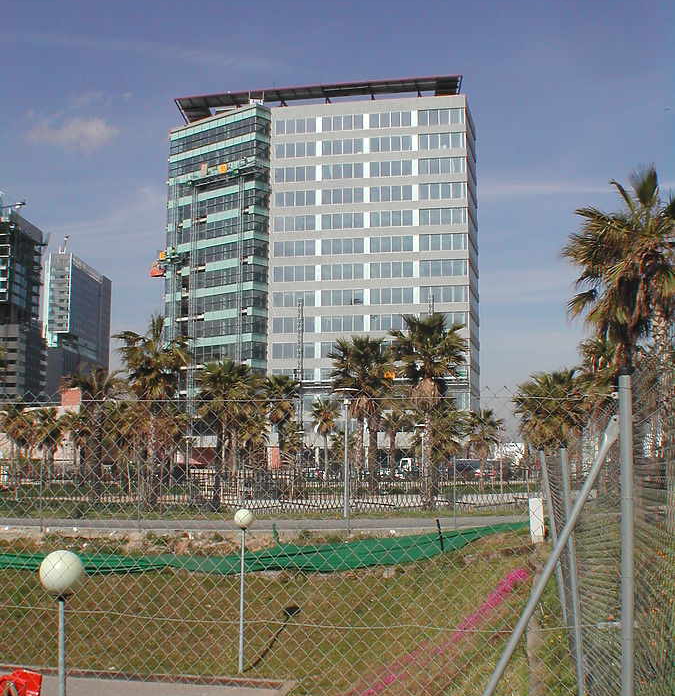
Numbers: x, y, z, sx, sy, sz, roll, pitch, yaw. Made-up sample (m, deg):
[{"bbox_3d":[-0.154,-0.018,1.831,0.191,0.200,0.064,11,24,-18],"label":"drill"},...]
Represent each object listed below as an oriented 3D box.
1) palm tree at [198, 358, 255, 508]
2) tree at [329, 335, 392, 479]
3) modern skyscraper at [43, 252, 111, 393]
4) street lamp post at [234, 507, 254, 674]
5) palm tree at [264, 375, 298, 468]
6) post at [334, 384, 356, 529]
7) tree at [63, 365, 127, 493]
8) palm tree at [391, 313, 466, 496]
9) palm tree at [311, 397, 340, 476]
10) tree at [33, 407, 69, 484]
[{"bbox_3d":[-4.991,3.882,54.941,2.560,6.840,2.560,0,-5,0],"label":"palm tree"},{"bbox_3d":[1.420,4.139,75.462,3.950,9.990,3.950,0,-5,0],"label":"tree"},{"bbox_3d":[-121.160,6.370,559.690,15.000,89.140,76.000,0,-5,1],"label":"modern skyscraper"},{"bbox_3d":[-1.933,5.025,25.348,0.410,3.390,0.410,0,-5,0],"label":"street lamp post"},{"bbox_3d":[-4.439,6.541,96.856,2.850,8.900,2.850,0,-5,0],"label":"palm tree"},{"bbox_3d":[0.346,4.261,49.731,1.000,5.230,1.000,0,-5,0],"label":"post"},{"bbox_3d":[-12.701,4.451,63.870,3.350,7.200,3.350,0,-5,0],"label":"tree"},{"bbox_3d":[4.598,3.061,61.738,3.840,9.770,3.840,0,-5,0],"label":"palm tree"},{"bbox_3d":[-1.182,8.926,120.368,2.960,8.300,2.960,0,-5,0],"label":"palm tree"},{"bbox_3d":[-25.336,8.510,107.877,3.180,6.690,3.180,0,-5,0],"label":"tree"}]

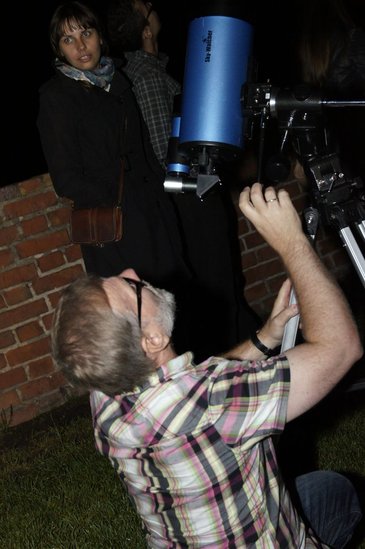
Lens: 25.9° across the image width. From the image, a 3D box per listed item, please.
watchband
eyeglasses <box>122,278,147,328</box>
[{"bbox_3d":[0.173,0.148,1.700,0.022,0.058,0.066,-36,0,16],"label":"watchband"},{"bbox_3d":[-0.099,0.077,1.420,0.045,0.145,0.140,0,-2,-35],"label":"eyeglasses"}]

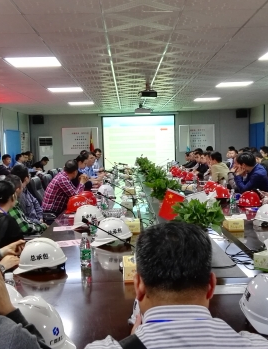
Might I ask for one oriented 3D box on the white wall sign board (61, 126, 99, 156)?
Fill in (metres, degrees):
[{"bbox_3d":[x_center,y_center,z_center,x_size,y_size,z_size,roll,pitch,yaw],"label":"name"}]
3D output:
[{"bbox_3d":[-1.749,-1.091,15.191,1.200,0.900,0.040,-2,4,-1],"label":"white wall sign board"}]

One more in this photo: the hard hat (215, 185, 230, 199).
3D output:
[{"bbox_3d":[1.032,0.188,5.407,0.280,0.150,0.220,1,5,39],"label":"hard hat"}]

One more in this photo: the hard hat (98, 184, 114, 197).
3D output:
[{"bbox_3d":[-0.371,0.222,6.124,0.280,0.156,0.220,-4,5,-31],"label":"hard hat"}]

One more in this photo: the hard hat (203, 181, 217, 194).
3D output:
[{"bbox_3d":[1.043,0.176,6.172,0.280,0.156,0.220,2,5,44],"label":"hard hat"}]

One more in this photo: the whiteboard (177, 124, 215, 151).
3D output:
[{"bbox_3d":[2.113,-1.198,15.406,1.200,0.900,0.030,-2,4,-1],"label":"whiteboard"}]

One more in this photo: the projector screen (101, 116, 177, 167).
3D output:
[{"bbox_3d":[0.179,-1.063,15.568,2.500,1.880,0.060,-2,4,-1],"label":"projector screen"}]

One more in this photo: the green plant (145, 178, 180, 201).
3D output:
[{"bbox_3d":[0.373,0.183,6.130,0.480,0.270,0.450,-2,4,-1],"label":"green plant"}]

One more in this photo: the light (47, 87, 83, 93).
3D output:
[{"bbox_3d":[-1.279,-1.607,8.744,0.600,0.050,0.600,-2,4,-1],"label":"light"}]

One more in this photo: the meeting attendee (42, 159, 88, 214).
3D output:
[{"bbox_3d":[-0.973,0.446,6.582,0.750,1.270,0.520,-3,4,-20],"label":"meeting attendee"}]

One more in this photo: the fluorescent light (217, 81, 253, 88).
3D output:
[{"bbox_3d":[1.923,-1.723,8.803,0.600,0.050,0.600,-2,4,-1],"label":"fluorescent light"}]

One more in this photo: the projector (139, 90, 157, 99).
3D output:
[{"bbox_3d":[0.271,-1.444,8.327,0.300,0.120,0.360,-2,4,-1],"label":"projector"}]

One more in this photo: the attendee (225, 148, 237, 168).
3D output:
[{"bbox_3d":[2.266,-0.011,11.252,0.750,1.200,0.520,-3,4,-16],"label":"attendee"}]

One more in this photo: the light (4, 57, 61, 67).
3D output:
[{"bbox_3d":[-1.233,-1.401,5.746,0.600,0.050,0.600,-2,4,-1],"label":"light"}]

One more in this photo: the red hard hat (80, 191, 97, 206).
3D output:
[{"bbox_3d":[-0.507,0.269,4.972,0.280,0.150,0.220,-3,4,-16],"label":"red hard hat"}]

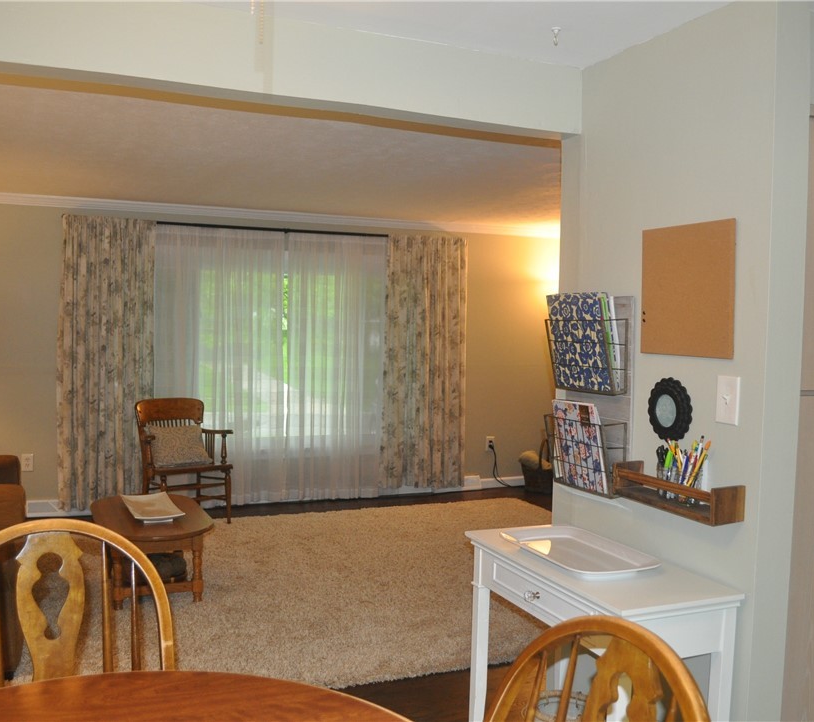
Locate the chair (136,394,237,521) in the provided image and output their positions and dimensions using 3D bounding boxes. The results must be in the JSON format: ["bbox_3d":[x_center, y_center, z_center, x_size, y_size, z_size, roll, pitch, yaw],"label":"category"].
[{"bbox_3d":[-1.611,0.720,5.948,0.550,0.890,0.540,-1,3,-34],"label":"chair"}]

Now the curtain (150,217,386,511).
[{"bbox_3d":[-1.044,0.041,6.481,1.911,2.162,0.100,0,3,-24],"label":"curtain"}]

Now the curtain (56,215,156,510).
[{"bbox_3d":[-2.190,0.030,5.952,0.675,2.132,0.130,0,3,-22],"label":"curtain"}]

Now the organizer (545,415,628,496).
[{"bbox_3d":[0.576,0.304,2.654,0.108,0.235,0.310,0,3,-23],"label":"organizer"}]

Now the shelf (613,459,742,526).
[{"bbox_3d":[0.758,0.366,2.298,0.107,0.093,0.397,0,3,-24],"label":"shelf"}]

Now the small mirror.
[{"bbox_3d":[0.754,0.138,2.355,0.026,0.178,0.176,0,3,-23],"label":"small mirror"}]

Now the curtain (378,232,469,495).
[{"bbox_3d":[0.152,0.022,6.882,0.802,2.122,0.130,0,3,-22],"label":"curtain"}]

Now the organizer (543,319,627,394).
[{"bbox_3d":[0.581,-0.020,2.664,0.107,0.229,0.305,0,3,-24],"label":"organizer"}]

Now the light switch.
[{"bbox_3d":[0.856,0.106,2.188,0.016,0.124,0.077,0,3,-24],"label":"light switch"}]

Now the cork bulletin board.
[{"bbox_3d":[0.783,-0.200,2.304,0.012,0.370,0.368,0,3,-23],"label":"cork bulletin board"}]

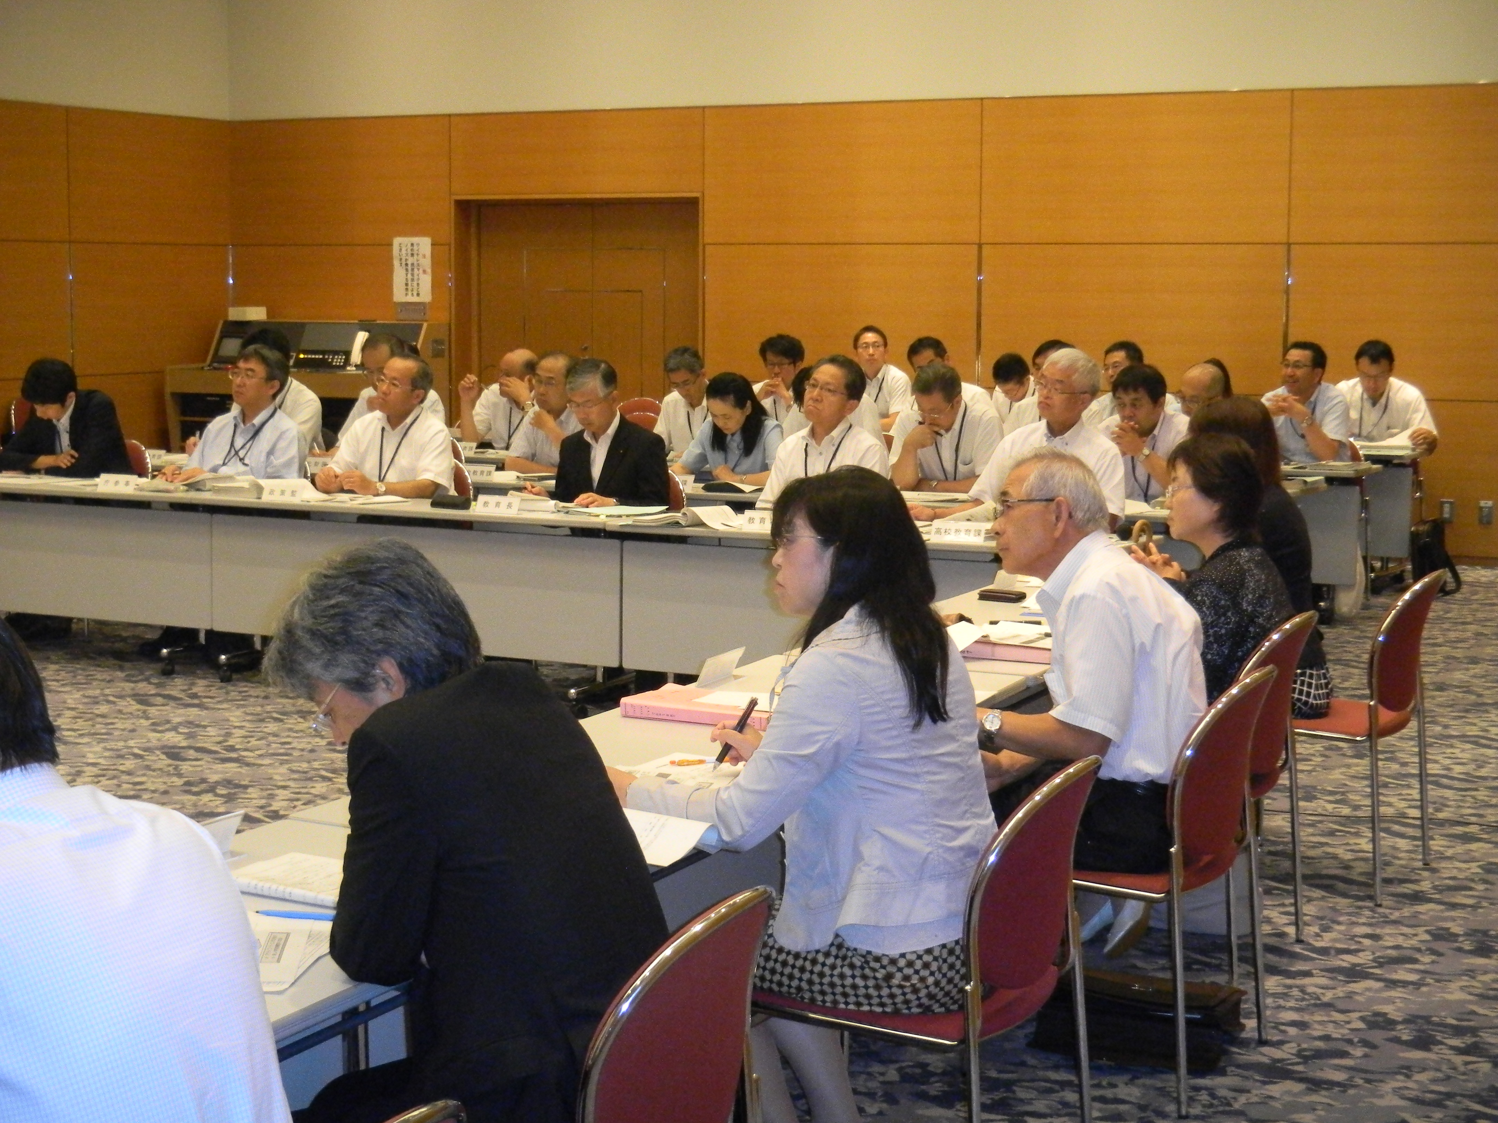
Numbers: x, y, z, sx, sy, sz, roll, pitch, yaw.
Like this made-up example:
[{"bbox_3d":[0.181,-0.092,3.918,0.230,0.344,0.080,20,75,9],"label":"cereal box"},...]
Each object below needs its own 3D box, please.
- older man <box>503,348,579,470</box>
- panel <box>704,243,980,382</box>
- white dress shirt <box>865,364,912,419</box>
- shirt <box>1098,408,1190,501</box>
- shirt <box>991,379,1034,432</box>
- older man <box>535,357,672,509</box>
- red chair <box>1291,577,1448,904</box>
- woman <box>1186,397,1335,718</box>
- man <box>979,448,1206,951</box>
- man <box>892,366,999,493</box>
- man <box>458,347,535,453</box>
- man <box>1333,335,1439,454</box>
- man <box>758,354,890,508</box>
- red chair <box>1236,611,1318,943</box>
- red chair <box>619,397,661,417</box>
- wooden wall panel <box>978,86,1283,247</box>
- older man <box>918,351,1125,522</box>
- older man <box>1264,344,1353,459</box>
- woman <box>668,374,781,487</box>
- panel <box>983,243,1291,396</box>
[{"bbox_3d":[-0.908,-0.300,10.331,0.530,1.215,0.780,4,8,27],"label":"older man"},{"bbox_3d":[0.532,-1.489,14.336,1.785,0.834,0.040,4,8,27],"label":"panel"},{"bbox_3d":[0.738,-0.843,13.649,0.500,0.590,0.360,3,7,22],"label":"white dress shirt"},{"bbox_3d":[1.508,-0.306,9.225,0.520,0.580,0.400,4,8,27],"label":"shirt"},{"bbox_3d":[1.548,-0.759,13.152,0.500,0.550,0.400,4,8,27],"label":"shirt"},{"bbox_3d":[-0.606,-0.146,8.950,0.540,1.240,0.800,4,8,27],"label":"older man"},{"bbox_3d":[1.501,0.409,6.143,0.560,0.810,0.505,4,8,29],"label":"red chair"},{"bbox_3d":[1.236,0.187,6.207,0.640,1.226,0.480,4,8,27],"label":"woman"},{"bbox_3d":[0.600,0.376,4.690,0.660,1.214,0.520,4,8,27],"label":"man"},{"bbox_3d":[0.770,-0.179,9.355,0.500,1.210,0.740,4,8,26],"label":"man"},{"bbox_3d":[-1.169,-0.450,11.653,0.520,1.180,0.720,5,8,33],"label":"man"},{"bbox_3d":[3.206,-0.505,12.119,0.550,1.230,0.740,4,8,26],"label":"man"},{"bbox_3d":[0.213,-0.106,8.534,0.540,1.270,0.800,4,8,27],"label":"man"},{"bbox_3d":[0.997,0.495,5.399,0.560,0.810,0.505,4,8,30],"label":"red chair"},{"bbox_3d":[-0.769,-0.565,14.242,0.500,0.800,0.550,4,8,26],"label":"red chair"},{"bbox_3d":[2.185,-2.238,13.553,1.820,0.851,0.030,4,8,26],"label":"wooden wall panel"},{"bbox_3d":[0.926,-0.066,8.022,0.640,1.286,0.660,4,8,30],"label":"older man"},{"bbox_3d":[2.592,-0.412,11.267,0.520,1.260,0.780,5,8,37],"label":"older man"},{"bbox_3d":[-0.035,-0.199,9.699,0.500,1.134,0.660,4,8,30],"label":"woman"},{"bbox_3d":[2.156,-1.381,13.513,1.783,0.834,0.040,4,8,27],"label":"panel"}]

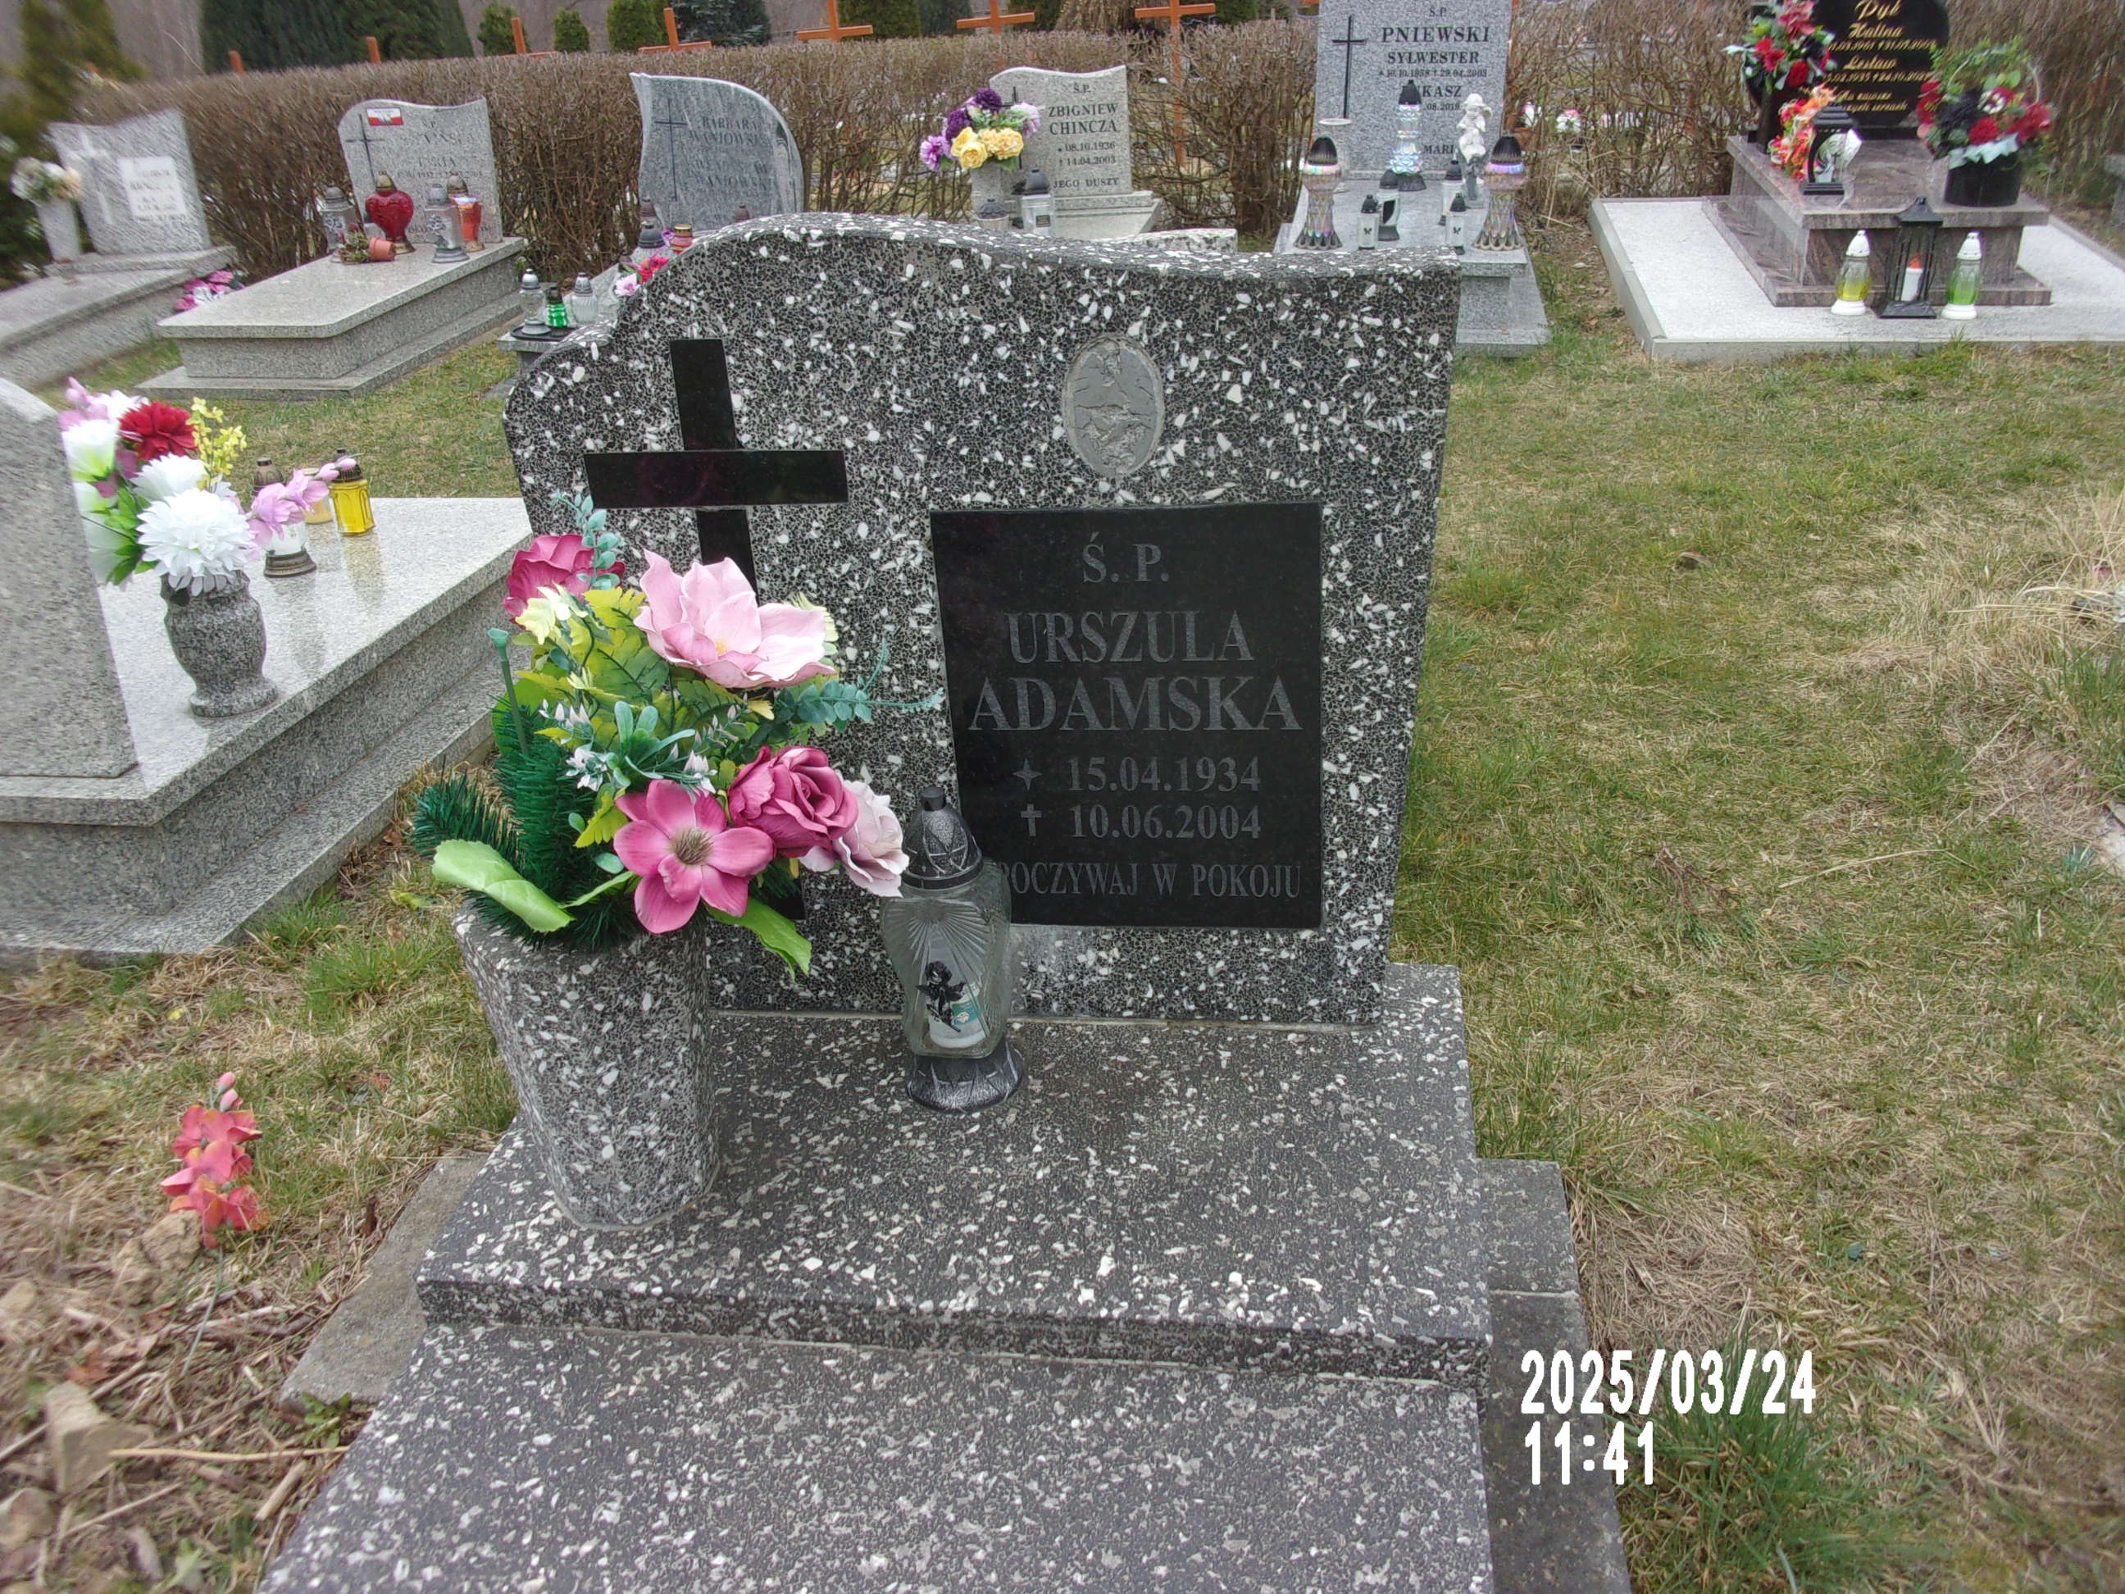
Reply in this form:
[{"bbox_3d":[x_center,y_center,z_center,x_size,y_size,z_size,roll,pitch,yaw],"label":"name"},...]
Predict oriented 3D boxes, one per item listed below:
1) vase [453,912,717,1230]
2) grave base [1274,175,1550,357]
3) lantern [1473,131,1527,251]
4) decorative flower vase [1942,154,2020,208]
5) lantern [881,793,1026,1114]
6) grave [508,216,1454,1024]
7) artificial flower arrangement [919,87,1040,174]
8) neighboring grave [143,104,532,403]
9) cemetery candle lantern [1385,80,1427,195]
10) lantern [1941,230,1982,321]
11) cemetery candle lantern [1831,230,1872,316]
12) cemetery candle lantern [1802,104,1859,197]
[{"bbox_3d":[-0.418,0.230,1.599,0.220,0.295,0.215,1,28,10],"label":"vase"},{"bbox_3d":[1.256,-1.965,6.232,0.850,0.270,2.000,2,28,10],"label":"grave base"},{"bbox_3d":[1.414,-1.939,5.492,0.160,0.339,0.160,2,28,10],"label":"lantern"},{"bbox_3d":[2.906,-1.960,5.417,0.240,0.160,0.220,2,29,12],"label":"decorative flower vase"},{"bbox_3d":[-0.109,0.139,1.672,0.130,0.330,0.125,1,28,10],"label":"lantern"},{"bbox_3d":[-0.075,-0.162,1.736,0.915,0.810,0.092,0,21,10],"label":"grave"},{"bbox_3d":[-0.306,-2.456,6.334,0.420,0.285,0.330,2,28,10],"label":"artificial flower arrangement"},{"bbox_3d":[-2.818,-2.220,6.784,0.870,0.840,1.960,2,28,9],"label":"neighboring grave"},{"bbox_3d":[1.265,-2.387,6.186,0.145,0.386,0.145,2,28,10],"label":"cemetery candle lantern"},{"bbox_3d":[2.757,-1.591,5.229,0.115,0.247,0.115,2,29,12],"label":"lantern"},{"bbox_3d":[2.463,-1.630,5.340,0.115,0.243,0.115,2,29,12],"label":"cemetery candle lantern"},{"bbox_3d":[2.542,-2.140,5.677,0.165,0.275,0.150,2,29,12],"label":"cemetery candle lantern"}]

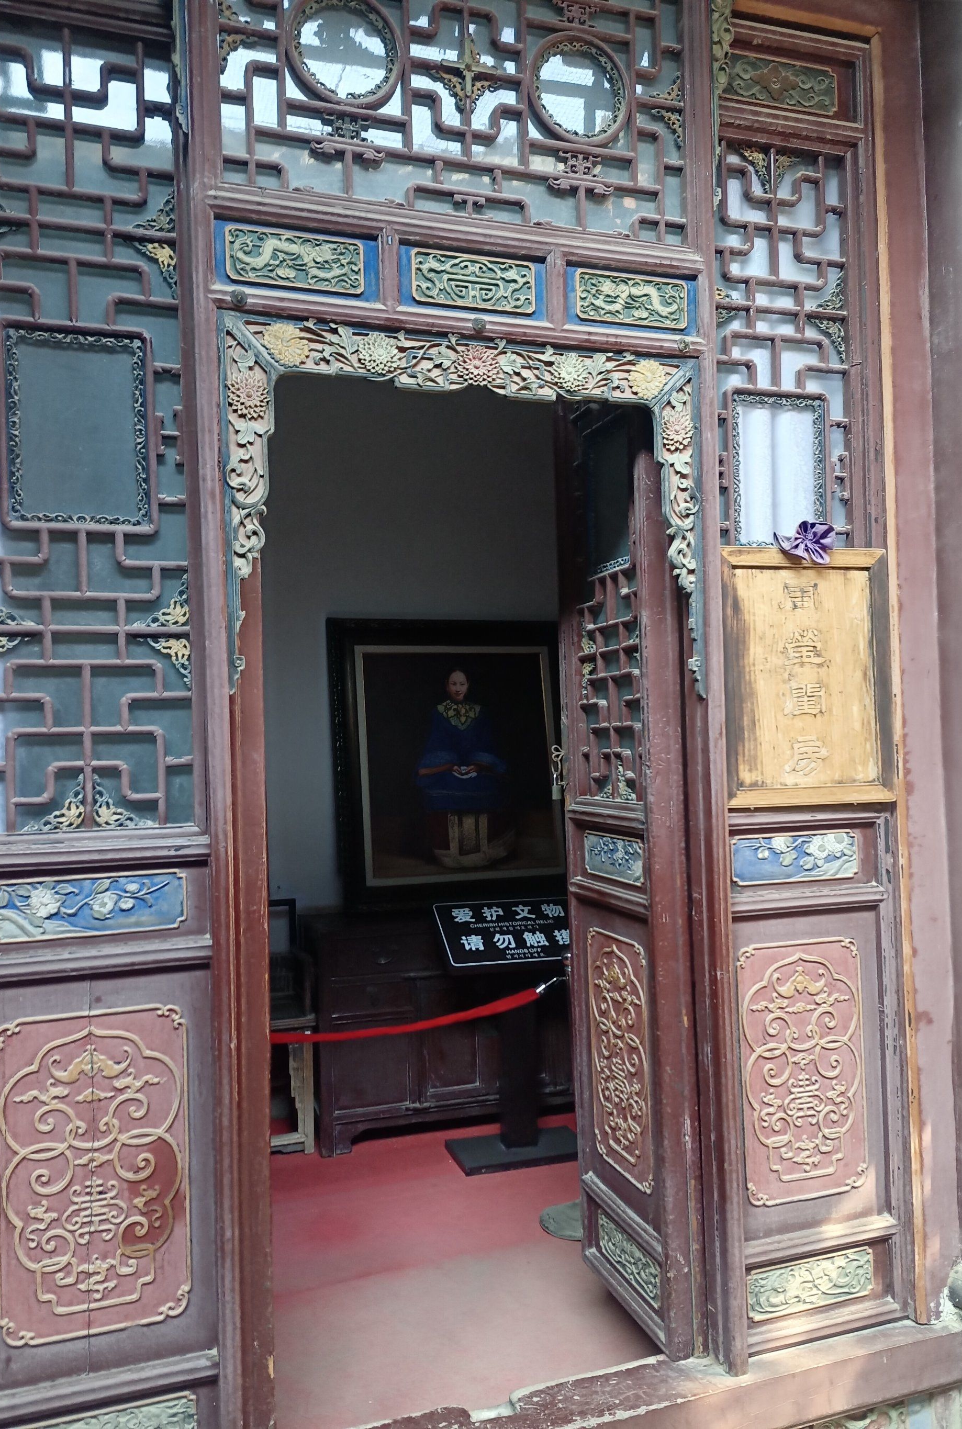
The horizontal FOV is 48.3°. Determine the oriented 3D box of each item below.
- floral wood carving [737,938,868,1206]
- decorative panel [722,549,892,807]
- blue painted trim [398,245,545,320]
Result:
[{"bbox_3d":[0.759,0.836,2.537,0.334,0.596,0.030,-1,-1,-19],"label":"floral wood carving"},{"bbox_3d":[0.721,-0.082,2.355,0.415,0.556,0.041,-1,-2,-18],"label":"decorative panel"},{"bbox_3d":[-0.015,-0.905,2.268,0.329,0.130,0.040,-1,-1,-19],"label":"blue painted trim"}]

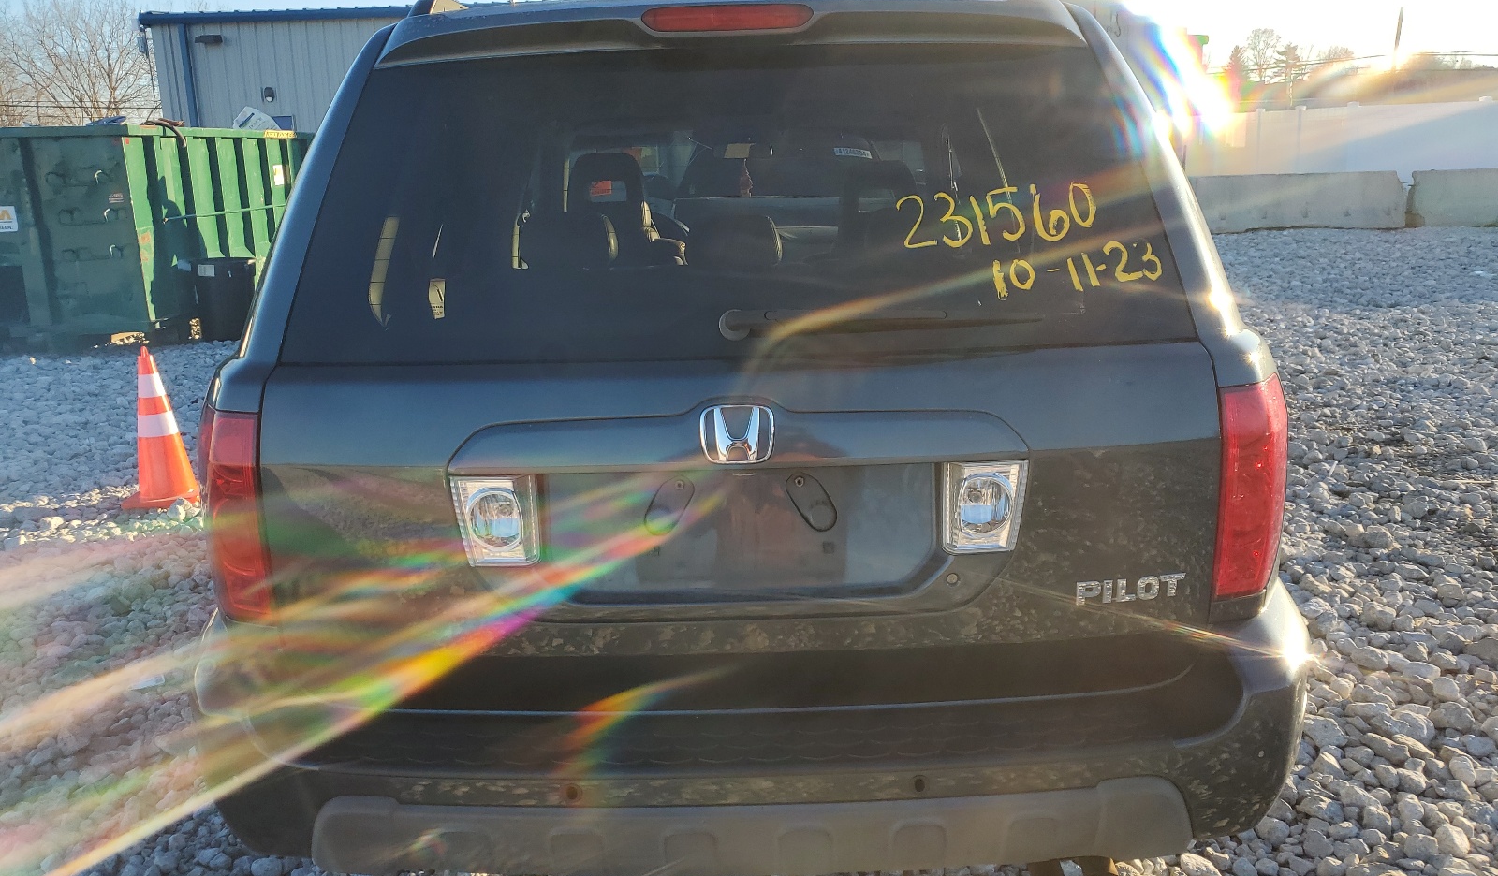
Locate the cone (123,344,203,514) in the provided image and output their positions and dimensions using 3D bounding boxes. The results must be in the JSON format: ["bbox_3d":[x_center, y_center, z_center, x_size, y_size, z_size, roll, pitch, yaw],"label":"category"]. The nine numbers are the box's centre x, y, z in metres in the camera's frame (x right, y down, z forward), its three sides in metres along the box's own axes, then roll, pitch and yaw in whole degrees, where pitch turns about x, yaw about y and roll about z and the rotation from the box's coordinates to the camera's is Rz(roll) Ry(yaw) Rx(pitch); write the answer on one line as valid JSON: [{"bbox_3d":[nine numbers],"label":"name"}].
[{"bbox_3d":[-2.673,-0.096,5.057,0.360,0.710,0.360,-2,15,0],"label":"cone"}]

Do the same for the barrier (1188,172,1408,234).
[{"bbox_3d":[8.127,-3.656,17.193,3.500,0.810,0.600,-2,15,0],"label":"barrier"}]

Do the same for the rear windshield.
[{"bbox_3d":[-0.028,-0.363,1.774,1.410,0.520,0.130,-1,-11,0],"label":"rear windshield"}]

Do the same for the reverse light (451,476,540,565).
[{"bbox_3d":[-0.372,0.119,1.669,0.125,0.140,0.065,-2,15,0],"label":"reverse light"}]

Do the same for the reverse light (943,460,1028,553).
[{"bbox_3d":[0.349,0.100,1.669,0.125,0.140,0.065,-2,15,0],"label":"reverse light"}]

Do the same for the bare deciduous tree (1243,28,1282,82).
[{"bbox_3d":[39.195,-26.928,86.242,3.500,8.690,3.500,-2,15,0],"label":"bare deciduous tree"}]

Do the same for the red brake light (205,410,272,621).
[{"bbox_3d":[-0.813,0.099,1.790,0.180,0.345,0.200,-2,15,0],"label":"red brake light"}]

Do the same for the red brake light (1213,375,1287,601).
[{"bbox_3d":[0.805,0.056,1.790,0.180,0.345,0.200,-2,15,0],"label":"red brake light"}]

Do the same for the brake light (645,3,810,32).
[{"bbox_3d":[-0.030,-0.610,1.633,0.247,0.042,0.055,-2,15,0],"label":"brake light"}]

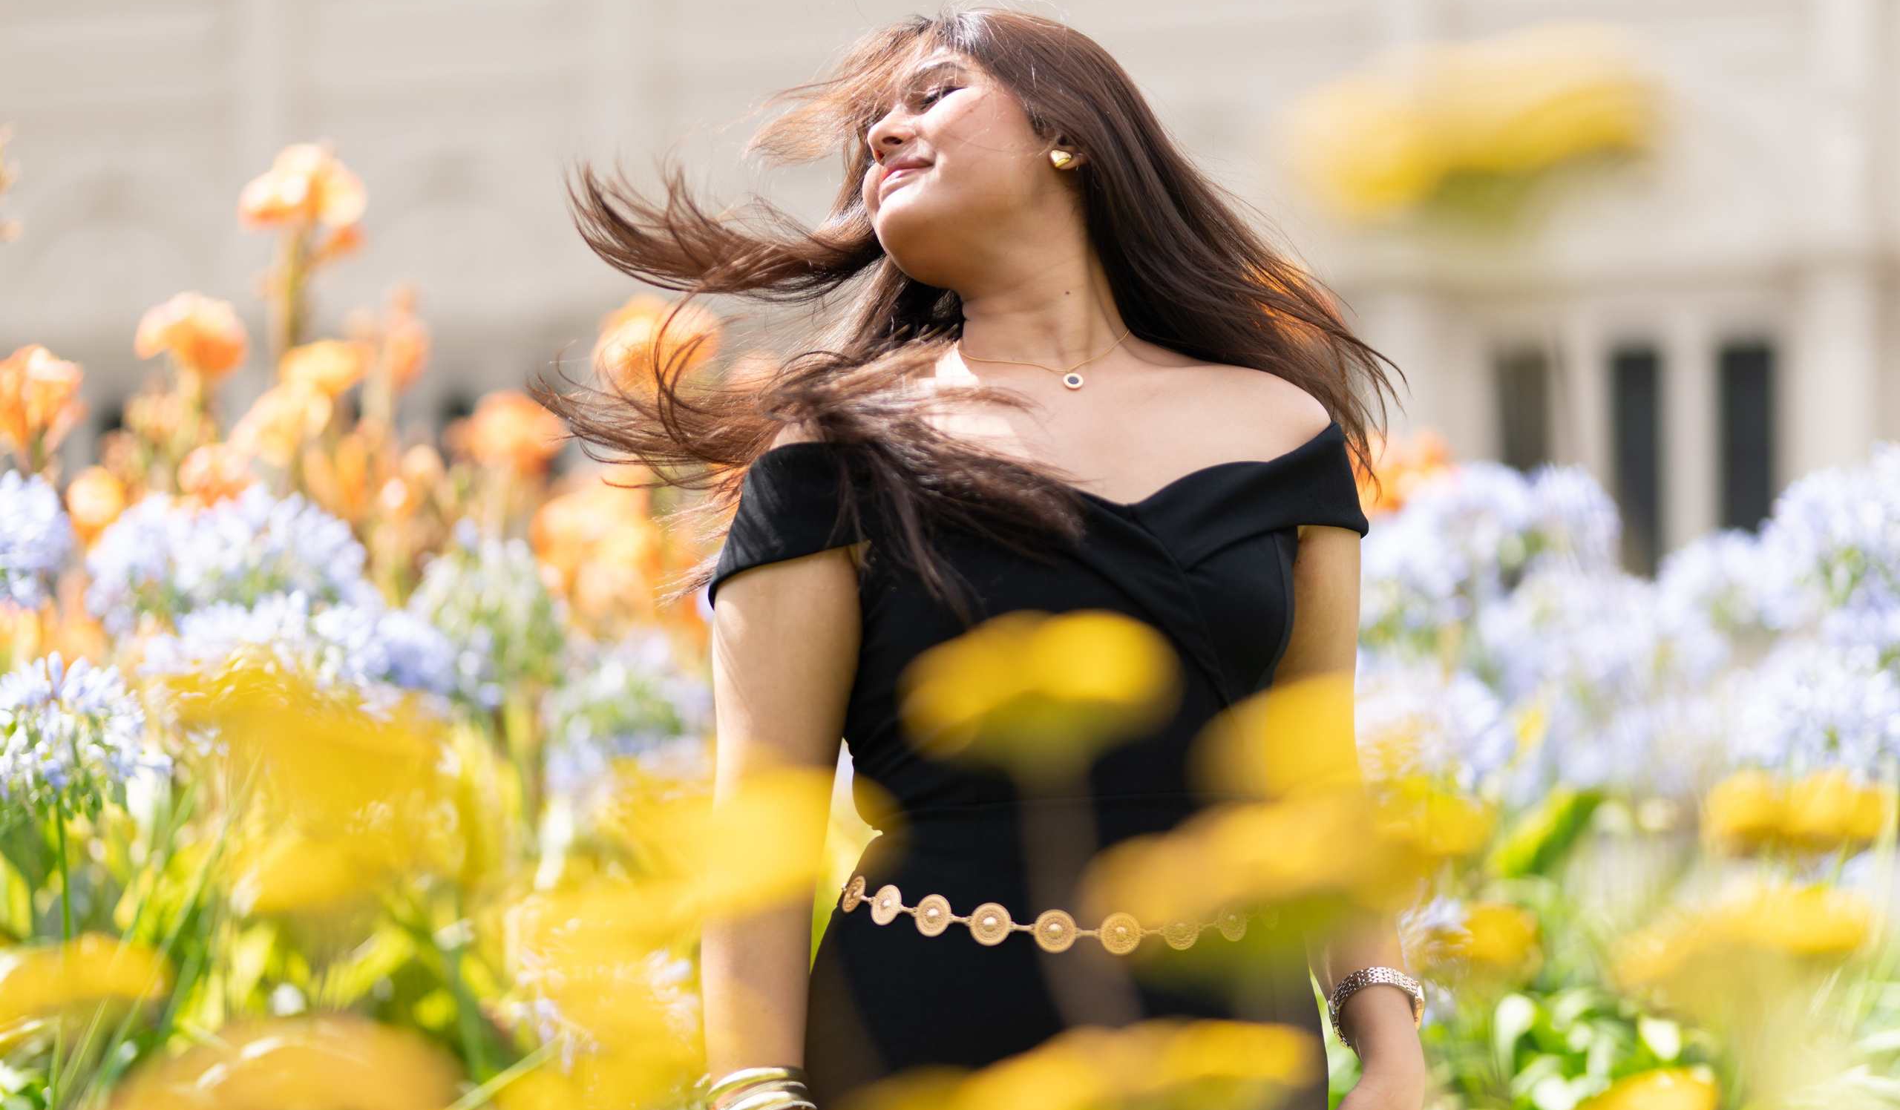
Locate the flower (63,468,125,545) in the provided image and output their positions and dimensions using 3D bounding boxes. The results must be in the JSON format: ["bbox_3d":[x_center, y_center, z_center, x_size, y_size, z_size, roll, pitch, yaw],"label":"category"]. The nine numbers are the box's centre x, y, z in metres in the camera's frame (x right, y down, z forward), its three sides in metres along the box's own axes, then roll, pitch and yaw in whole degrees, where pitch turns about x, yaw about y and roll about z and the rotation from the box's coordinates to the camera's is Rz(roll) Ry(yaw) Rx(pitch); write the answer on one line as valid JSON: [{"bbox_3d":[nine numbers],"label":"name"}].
[{"bbox_3d":[-0.915,-0.052,4.800,0.065,0.085,0.070,1,-6,-11],"label":"flower"}]

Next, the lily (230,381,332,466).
[{"bbox_3d":[-0.731,-0.143,4.900,0.108,0.089,0.100,1,-6,-9],"label":"lily"}]

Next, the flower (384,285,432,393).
[{"bbox_3d":[-0.629,-0.251,5.200,0.053,0.117,0.060,1,-6,-7],"label":"flower"}]

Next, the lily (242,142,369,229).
[{"bbox_3d":[-0.707,-0.403,4.900,0.137,0.093,0.120,1,-6,-8],"label":"lily"}]

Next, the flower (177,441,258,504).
[{"bbox_3d":[-0.800,-0.088,4.900,0.085,0.069,0.080,1,-6,-9],"label":"flower"}]

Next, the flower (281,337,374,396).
[{"bbox_3d":[-0.694,-0.209,5.000,0.103,0.064,0.095,1,-6,-8],"label":"flower"}]

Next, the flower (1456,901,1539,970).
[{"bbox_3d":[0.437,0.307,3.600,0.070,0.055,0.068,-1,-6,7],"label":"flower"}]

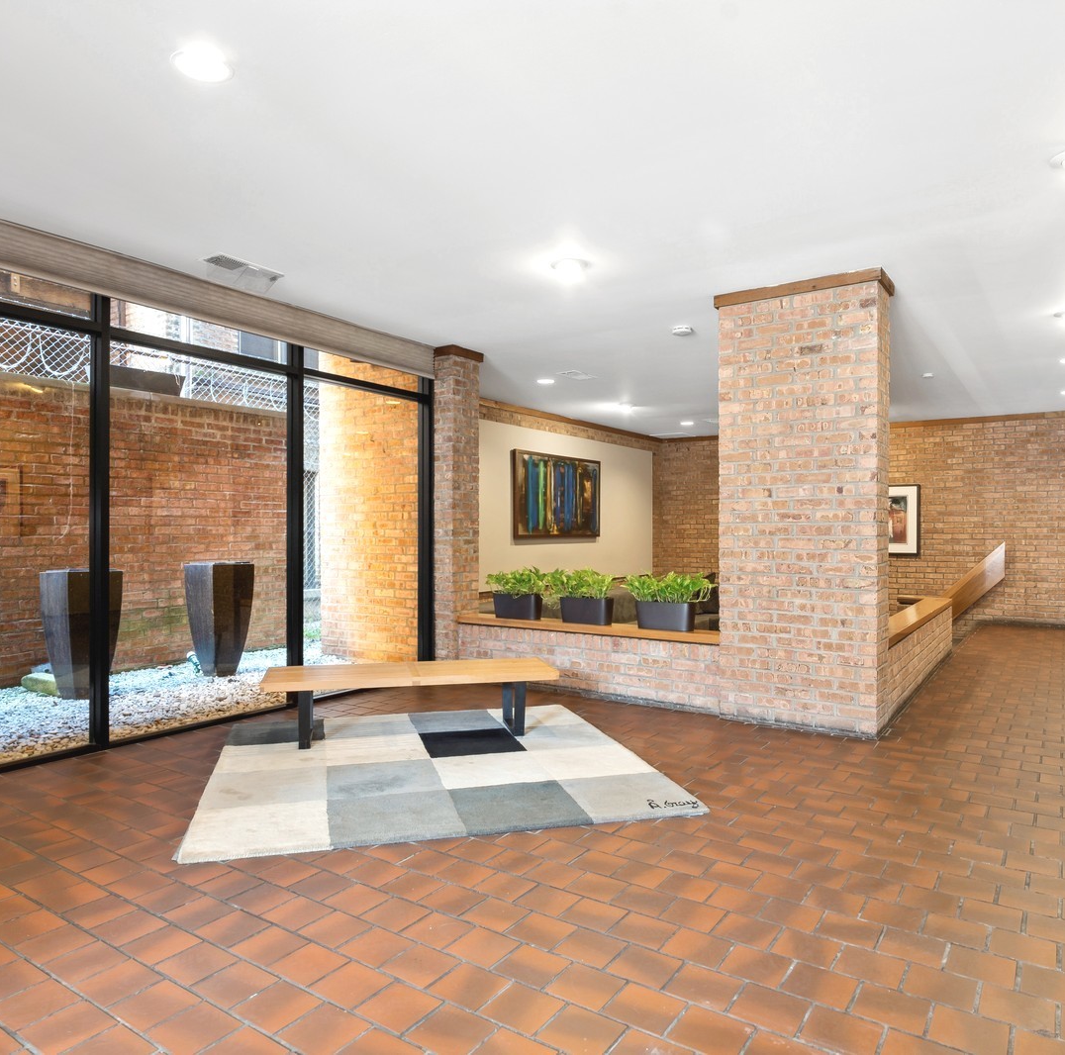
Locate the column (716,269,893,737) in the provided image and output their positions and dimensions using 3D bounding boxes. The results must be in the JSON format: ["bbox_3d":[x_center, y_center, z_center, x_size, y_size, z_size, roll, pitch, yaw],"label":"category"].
[{"bbox_3d":[1.573,-0.118,4.355,0.910,2.514,0.350,0,0,34],"label":"column"}]

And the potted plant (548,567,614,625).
[{"bbox_3d":[0.350,0.481,5.267,0.420,0.385,0.250,0,0,34],"label":"potted plant"}]

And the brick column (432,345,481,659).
[{"bbox_3d":[-0.595,-0.109,5.821,0.220,2.514,0.350,0,0,34],"label":"brick column"}]

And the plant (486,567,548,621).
[{"bbox_3d":[-0.115,0.483,5.567,0.400,0.385,0.250,0,0,34],"label":"plant"}]

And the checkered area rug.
[{"bbox_3d":[-0.498,1.124,3.631,1.956,0.020,1.874,0,0,-16],"label":"checkered area rug"}]

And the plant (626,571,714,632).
[{"bbox_3d":[0.910,0.478,4.927,0.470,0.385,0.250,0,0,34],"label":"plant"}]

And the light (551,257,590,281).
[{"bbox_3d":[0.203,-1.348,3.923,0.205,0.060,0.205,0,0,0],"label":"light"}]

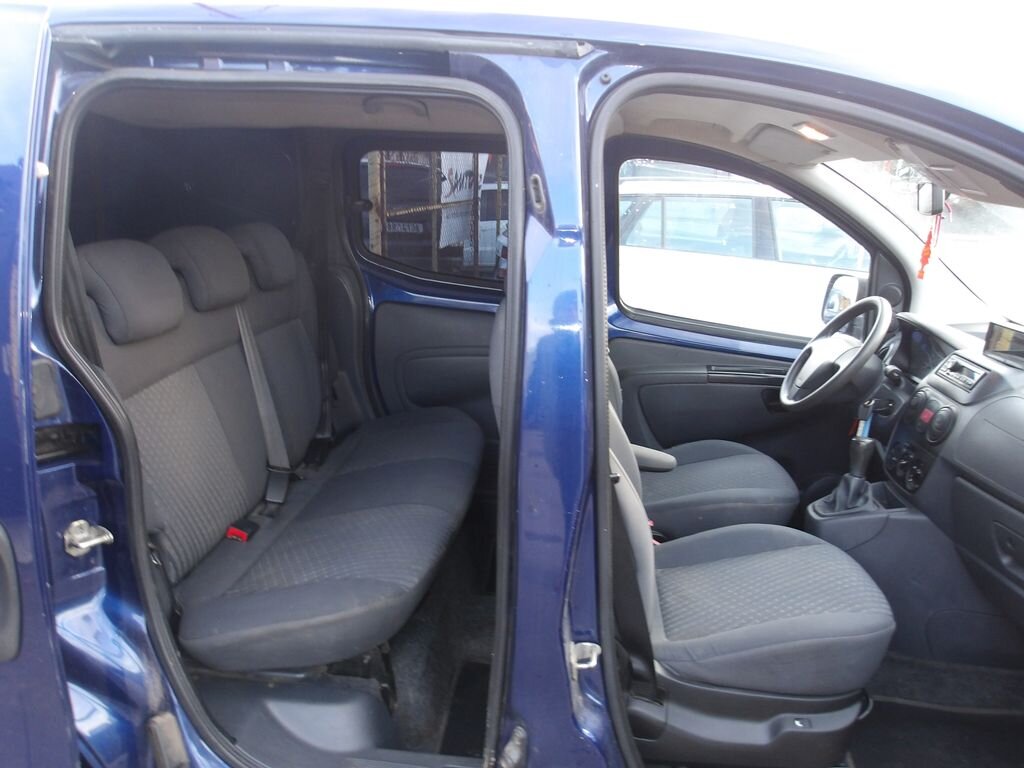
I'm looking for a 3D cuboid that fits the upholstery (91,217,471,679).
[{"bbox_3d":[-0.453,0.007,1.903,0.700,0.760,1.230,1,14,5],"label":"upholstery"}]

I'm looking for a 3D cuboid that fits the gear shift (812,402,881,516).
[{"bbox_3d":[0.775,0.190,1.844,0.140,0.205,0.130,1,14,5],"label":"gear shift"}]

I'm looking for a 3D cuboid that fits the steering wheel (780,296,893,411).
[{"bbox_3d":[0.871,-0.070,2.126,0.100,0.374,0.374,38,14,-5],"label":"steering wheel"}]

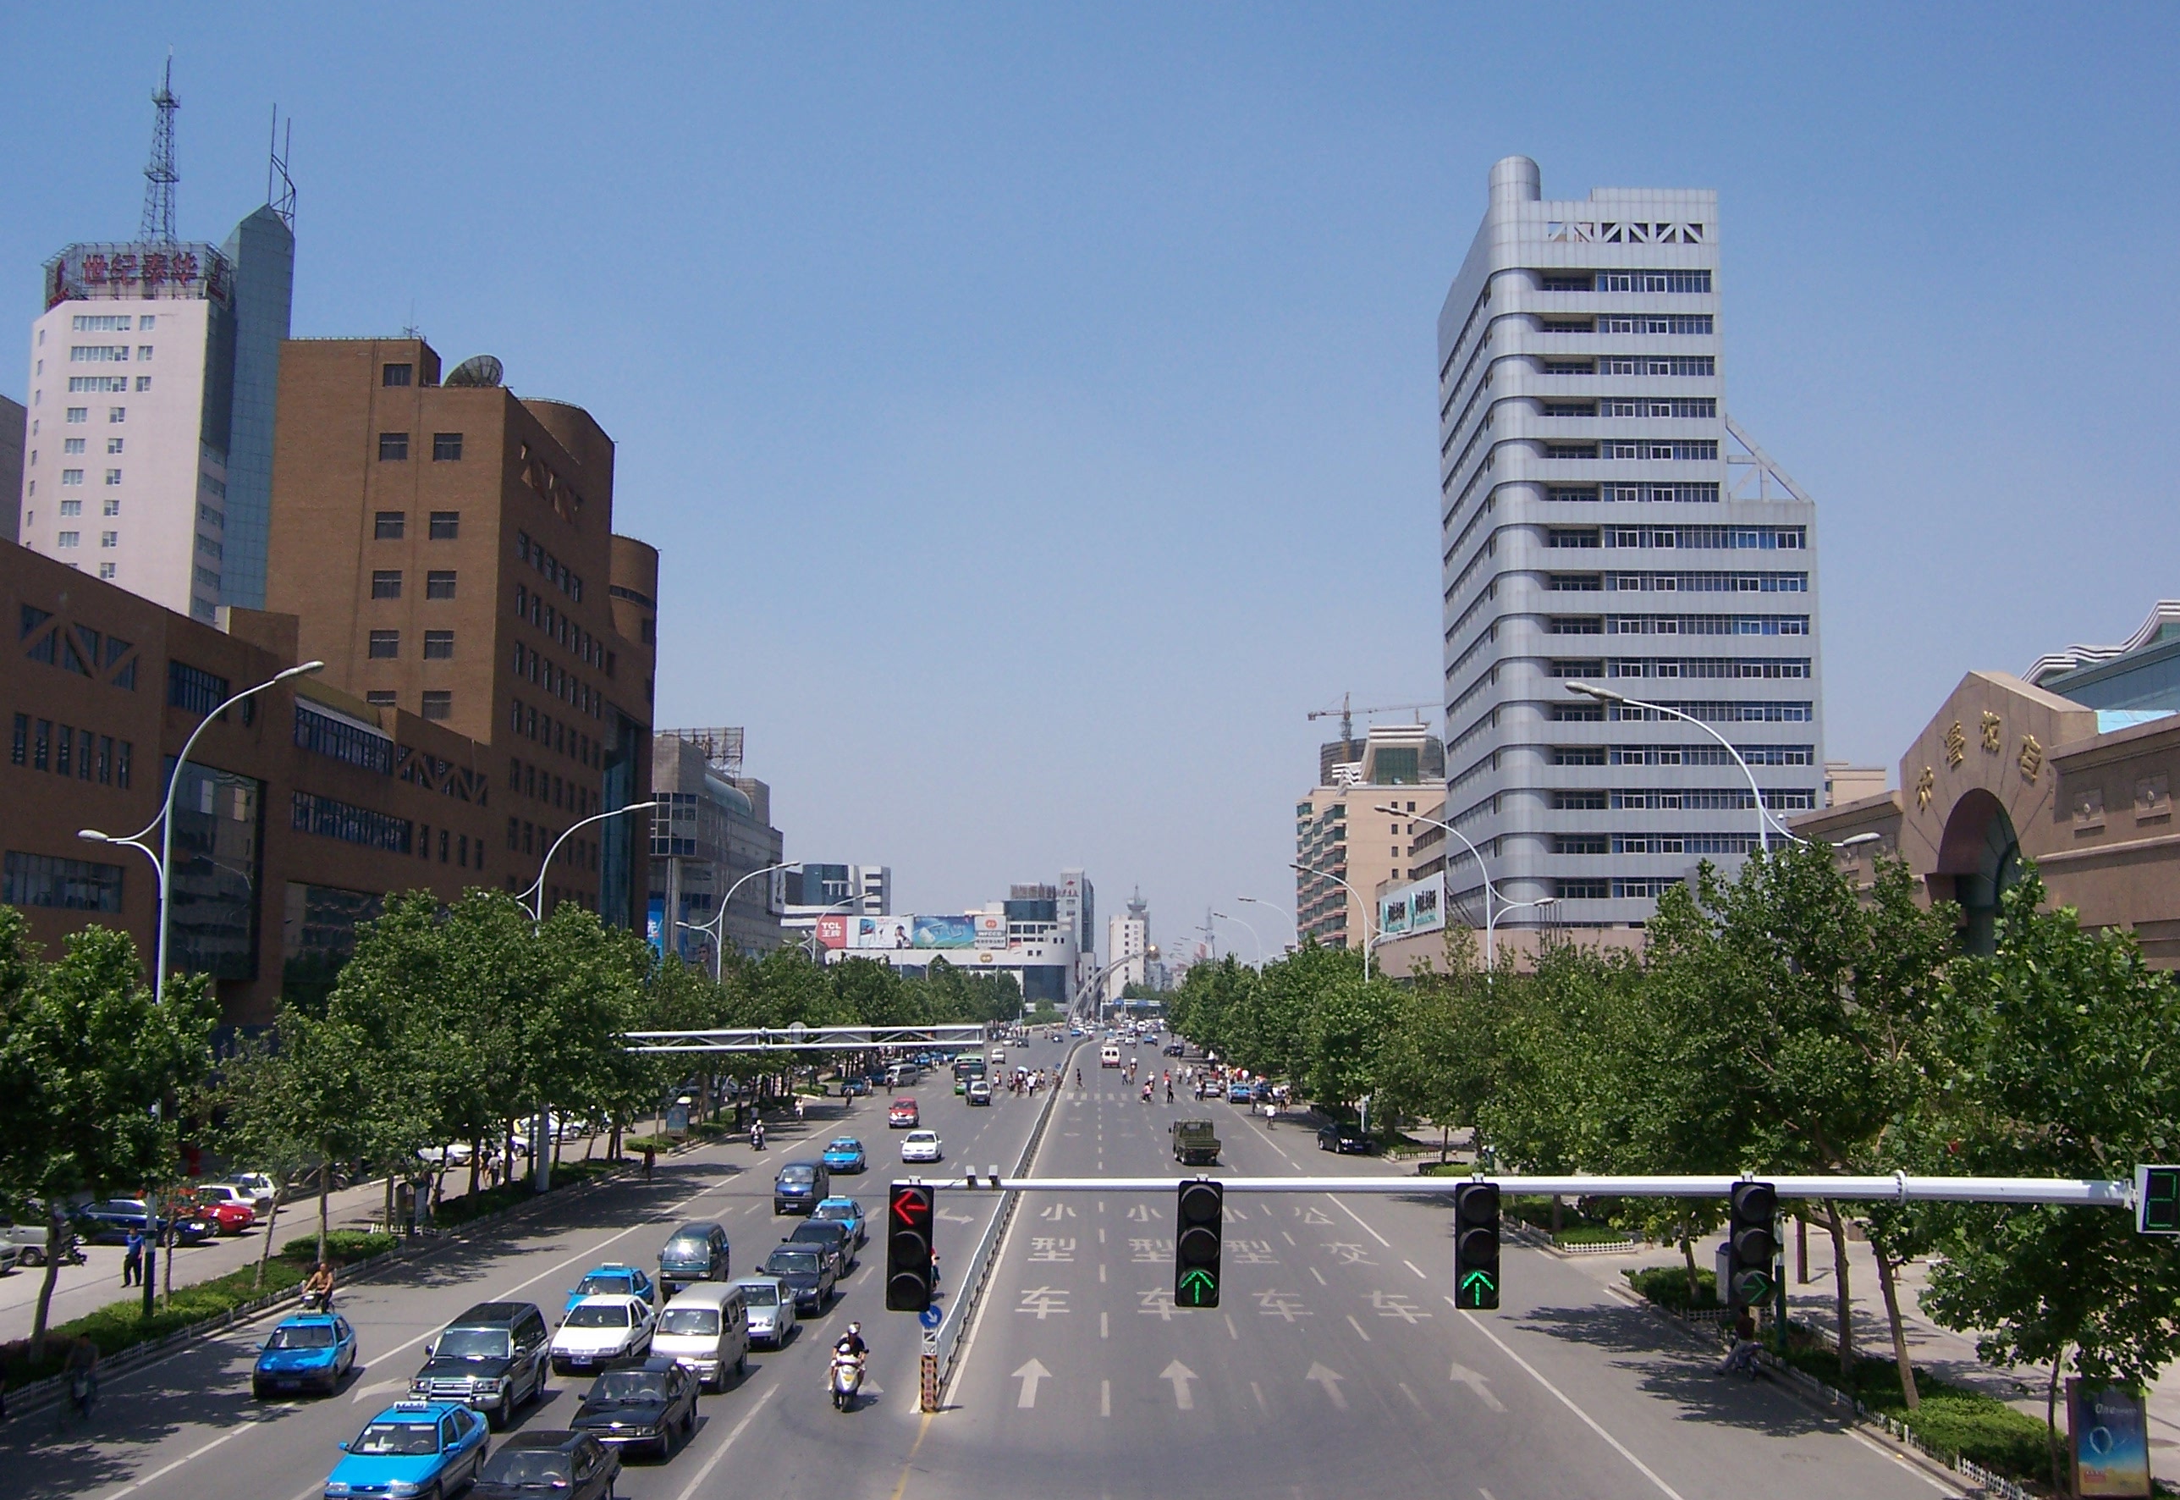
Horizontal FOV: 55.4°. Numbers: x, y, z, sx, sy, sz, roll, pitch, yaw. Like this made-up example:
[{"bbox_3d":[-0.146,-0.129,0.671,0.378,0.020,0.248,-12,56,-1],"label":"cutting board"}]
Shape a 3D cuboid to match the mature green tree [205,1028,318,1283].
[{"bbox_3d":[-24.643,12.121,61.714,3.600,7.600,3.600,0,-7,0],"label":"mature green tree"}]

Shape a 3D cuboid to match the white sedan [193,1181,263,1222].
[{"bbox_3d":[-33.879,17.332,79.063,4.300,1.430,1.700,0,-7,0],"label":"white sedan"}]

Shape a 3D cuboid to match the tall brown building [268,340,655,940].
[{"bbox_3d":[-44.937,1.451,153.598,15.200,50.500,46.000,0,-7,0],"label":"tall brown building"}]

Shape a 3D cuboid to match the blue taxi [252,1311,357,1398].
[{"bbox_3d":[-17.278,13.311,45.943,1.700,1.500,4.300,2,-7,-11],"label":"blue taxi"}]

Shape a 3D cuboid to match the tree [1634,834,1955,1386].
[{"bbox_3d":[16.331,8.235,48.148,7.370,12.030,7.370,0,-7,0],"label":"tree"}]

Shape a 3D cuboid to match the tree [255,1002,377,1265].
[{"bbox_3d":[-24.342,12.047,65.351,3.870,8.130,4.200,0,-7,0],"label":"tree"}]

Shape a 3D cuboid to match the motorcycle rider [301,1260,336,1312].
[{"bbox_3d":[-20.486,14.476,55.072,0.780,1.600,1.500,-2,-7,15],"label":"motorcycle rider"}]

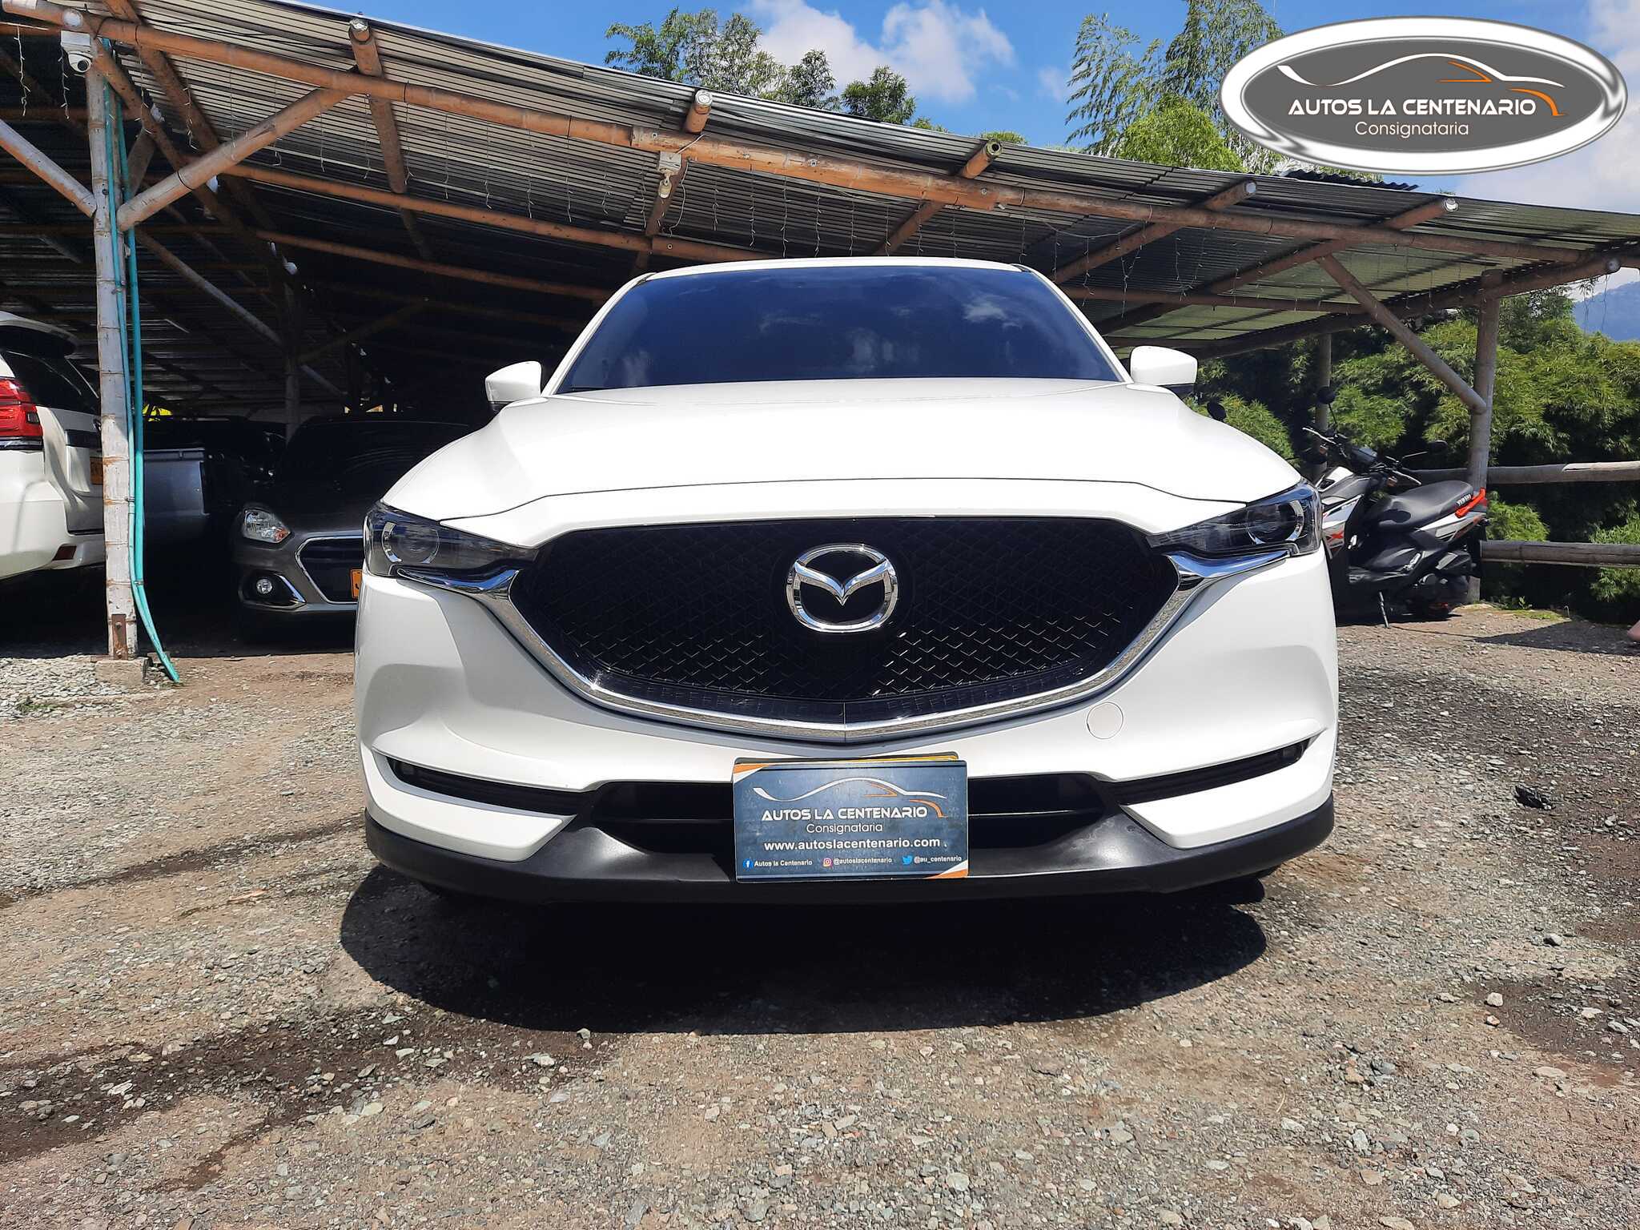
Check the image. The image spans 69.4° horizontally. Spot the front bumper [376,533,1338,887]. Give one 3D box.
[{"bbox_3d":[0.040,0.135,2.000,1.800,0.580,0.500,-1,7,1],"label":"front bumper"}]

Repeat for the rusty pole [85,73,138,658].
[{"bbox_3d":[-3.255,-1.113,5.454,0.130,2.680,0.130,2,6,0],"label":"rusty pole"}]

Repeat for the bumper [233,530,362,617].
[{"bbox_3d":[-2.460,-0.240,6.620,1.600,0.500,0.450,-3,7,-18],"label":"bumper"}]

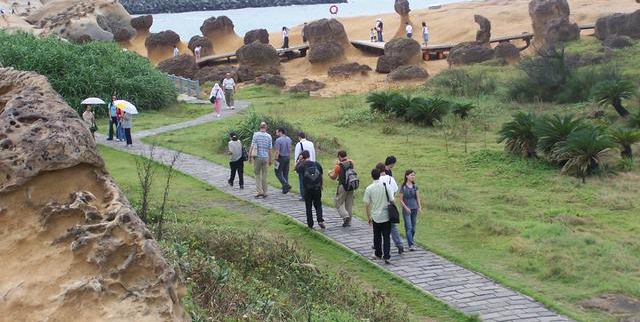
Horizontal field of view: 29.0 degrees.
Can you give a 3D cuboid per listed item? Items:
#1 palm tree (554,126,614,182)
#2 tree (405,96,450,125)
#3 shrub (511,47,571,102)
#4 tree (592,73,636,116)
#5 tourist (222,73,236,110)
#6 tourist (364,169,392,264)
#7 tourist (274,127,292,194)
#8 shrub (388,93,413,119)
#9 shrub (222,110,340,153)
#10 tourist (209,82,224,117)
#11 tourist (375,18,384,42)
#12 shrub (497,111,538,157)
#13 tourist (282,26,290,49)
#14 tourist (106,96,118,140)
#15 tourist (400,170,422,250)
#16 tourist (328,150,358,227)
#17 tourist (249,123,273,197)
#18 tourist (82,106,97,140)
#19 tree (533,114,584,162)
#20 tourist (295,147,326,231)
[{"bbox_3d":[7.004,-0.225,32.800,1.550,1.300,1.550,-2,8,0],"label":"palm tree"},{"bbox_3d":[4.261,-2.061,49.217,1.800,1.150,1.700,-2,8,0],"label":"tree"},{"bbox_3d":[9.934,-3.893,55.333,2.900,2.300,2.500,-2,8,0],"label":"shrub"},{"bbox_3d":[11.389,-2.447,47.891,1.750,1.500,1.750,1,9,18],"label":"tree"},{"bbox_3d":[-4.349,-3.305,59.378,0.540,1.680,0.400,0,9,14],"label":"tourist"},{"bbox_3d":[1.081,1.020,22.900,0.520,1.720,0.360,-4,9,-14],"label":"tourist"},{"bbox_3d":[-0.949,0.004,32.077,0.470,1.700,0.420,-6,9,-27],"label":"tourist"},{"bbox_3d":[3.420,-2.301,52.300,1.150,1.000,1.150,-2,8,0],"label":"shrub"},{"bbox_3d":[-1.315,-0.990,42.300,3.900,1.250,2.200,-2,8,0],"label":"shrub"},{"bbox_3d":[-4.763,-2.821,57.000,0.680,1.580,0.420,0,9,15],"label":"tourist"},{"bbox_3d":[4.513,-9.851,93.880,0.450,1.660,0.520,-3,9,-11],"label":"tourist"},{"bbox_3d":[6.040,-0.802,37.500,1.400,1.250,1.400,-2,8,0],"label":"shrub"},{"bbox_3d":[-2.380,-8.738,88.000,0.450,1.560,0.480,-1,8,8],"label":"tourist"},{"bbox_3d":[-8.061,-1.645,48.078,0.500,1.690,0.400,-2,8,-3],"label":"tourist"},{"bbox_3d":[1.792,0.991,24.483,0.460,1.610,0.360,-5,9,-20],"label":"tourist"},{"bbox_3d":[0.518,0.595,27.300,0.580,1.690,0.550,-9,10,-38],"label":"tourist"},{"bbox_3d":[-1.467,-0.037,30.800,0.600,1.830,0.380,-4,9,-14],"label":"tourist"},{"bbox_3d":[-9.195,-1.556,49.386,0.520,1.570,0.400,-4,9,-14],"label":"tourist"},{"bbox_3d":[7.006,-0.673,36.095,1.650,1.450,1.650,1,9,18],"label":"tree"},{"bbox_3d":[-0.231,0.615,27.200,0.620,1.700,0.500,-4,9,-14],"label":"tourist"}]

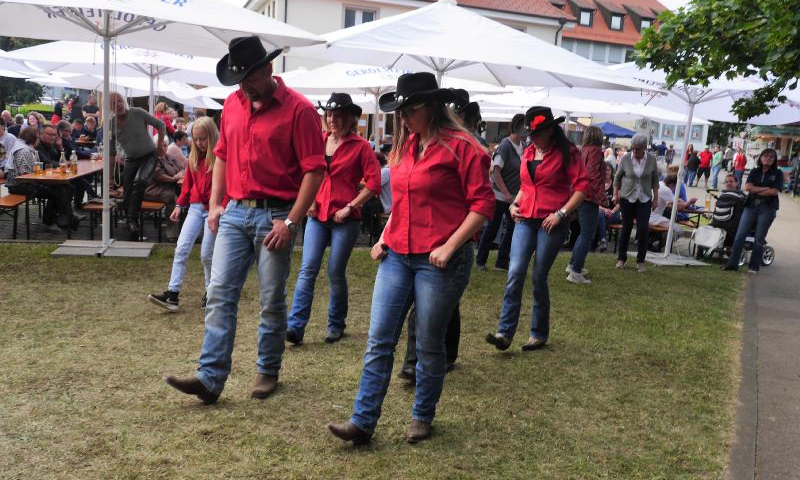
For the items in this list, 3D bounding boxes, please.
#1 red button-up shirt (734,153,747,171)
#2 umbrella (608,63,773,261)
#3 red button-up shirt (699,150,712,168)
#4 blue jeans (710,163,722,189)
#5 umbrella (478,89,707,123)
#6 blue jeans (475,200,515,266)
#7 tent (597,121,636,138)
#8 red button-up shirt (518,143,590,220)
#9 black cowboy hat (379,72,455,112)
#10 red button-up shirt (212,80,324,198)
[{"bbox_3d":[13.965,-3.194,26.500,0.460,0.680,0.300,12,12,34],"label":"red button-up shirt"},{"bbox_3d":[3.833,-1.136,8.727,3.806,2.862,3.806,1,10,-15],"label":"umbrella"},{"bbox_3d":[12.937,-3.394,27.384,0.528,0.751,0.304,6,10,15],"label":"red button-up shirt"},{"bbox_3d":[13.234,-2.655,27.058,0.320,1.020,0.400,-2,12,-34],"label":"blue jeans"},{"bbox_3d":[3.330,-1.958,13.038,4.000,2.950,4.000,3,10,-10],"label":"umbrella"},{"bbox_3d":[1.098,-0.109,7.399,0.400,0.840,0.340,-2,12,-34],"label":"blue jeans"},{"bbox_3d":[13.870,-6.372,43.750,3.000,3.000,3.000,3,9,-3],"label":"tent"},{"bbox_3d":[1.084,-0.416,4.601,0.460,0.560,0.300,13,13,39],"label":"red button-up shirt"},{"bbox_3d":[0.070,-0.672,2.908,0.350,0.150,0.290,-19,22,-33],"label":"black cowboy hat"},{"bbox_3d":[-0.662,-0.515,3.280,0.580,0.620,0.360,11,12,32],"label":"red button-up shirt"}]

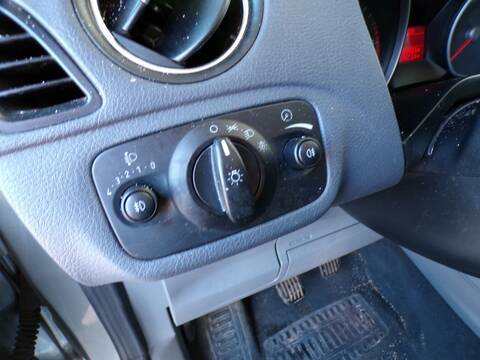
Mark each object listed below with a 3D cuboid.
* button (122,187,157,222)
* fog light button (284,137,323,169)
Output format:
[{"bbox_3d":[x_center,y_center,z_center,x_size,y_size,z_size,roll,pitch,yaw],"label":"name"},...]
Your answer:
[{"bbox_3d":[-0.053,0.013,0.176,0.018,0.018,0.014,-17,13,-16],"label":"button"},{"bbox_3d":[0.038,-0.017,0.204,0.018,0.018,0.014,-17,13,-16],"label":"fog light button"}]

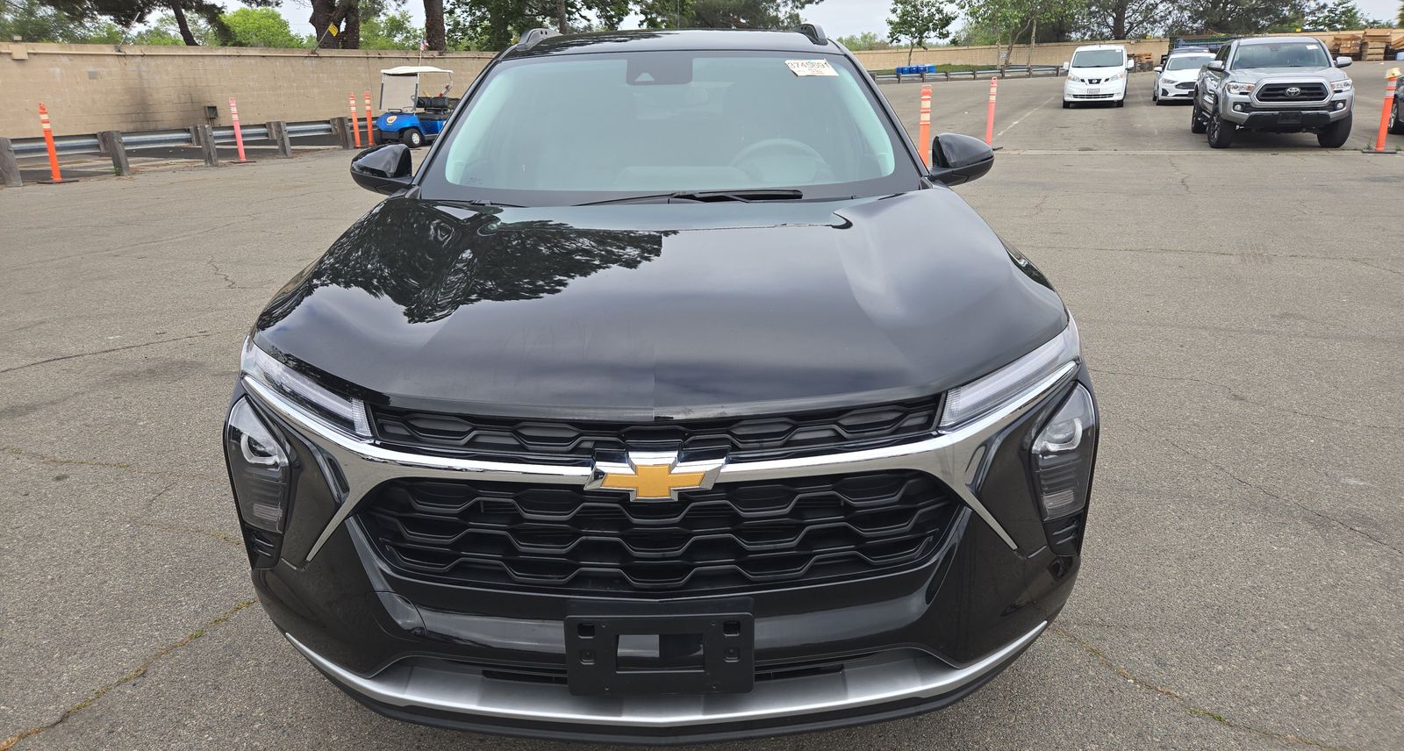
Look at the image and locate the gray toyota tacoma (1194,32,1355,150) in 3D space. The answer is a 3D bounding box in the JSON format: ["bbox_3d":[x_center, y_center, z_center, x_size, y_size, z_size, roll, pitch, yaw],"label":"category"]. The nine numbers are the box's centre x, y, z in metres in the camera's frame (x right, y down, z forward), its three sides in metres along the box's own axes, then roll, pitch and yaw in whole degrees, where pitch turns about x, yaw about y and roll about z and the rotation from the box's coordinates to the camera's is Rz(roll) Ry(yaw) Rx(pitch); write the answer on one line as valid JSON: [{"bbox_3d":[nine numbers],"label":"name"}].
[{"bbox_3d":[10.246,-5.210,16.962,1.980,1.790,5.380,6,20,21],"label":"gray toyota tacoma"}]

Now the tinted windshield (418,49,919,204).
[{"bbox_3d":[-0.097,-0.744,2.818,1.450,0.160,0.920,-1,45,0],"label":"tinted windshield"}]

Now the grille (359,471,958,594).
[{"bbox_3d":[-0.073,0.254,1.567,1.040,0.200,0.140,-1,18,0],"label":"grille"}]

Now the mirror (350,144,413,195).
[{"bbox_3d":[-1.023,-0.658,2.979,0.205,0.160,0.165,-1,18,0],"label":"mirror"}]

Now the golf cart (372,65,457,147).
[{"bbox_3d":[-6.259,-6.062,21.000,1.200,1.760,2.350,6,20,21],"label":"golf cart"}]

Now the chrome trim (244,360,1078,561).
[{"bbox_3d":[-0.075,0.179,1.669,1.600,0.300,0.340,-1,18,0],"label":"chrome trim"}]

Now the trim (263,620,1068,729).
[{"bbox_3d":[-0.069,0.516,1.717,1.500,0.130,0.270,-1,18,0],"label":"trim"}]

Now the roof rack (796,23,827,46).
[{"bbox_3d":[0.445,-1.505,4.216,0.090,0.110,1.700,-1,18,0],"label":"roof rack"}]

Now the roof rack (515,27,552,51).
[{"bbox_3d":[-0.653,-1.426,4.002,0.080,0.100,1.500,-1,18,0],"label":"roof rack"}]

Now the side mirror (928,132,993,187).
[{"bbox_3d":[0.827,-0.688,2.979,0.205,0.160,0.165,-1,18,0],"label":"side mirror"}]

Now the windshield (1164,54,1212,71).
[{"bbox_3d":[14.925,-9.506,28.434,1.380,0.460,0.800,6,20,21],"label":"windshield"}]

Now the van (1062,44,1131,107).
[{"bbox_3d":[12.807,-9.677,30.118,1.900,1.870,4.720,7,20,23],"label":"van"}]

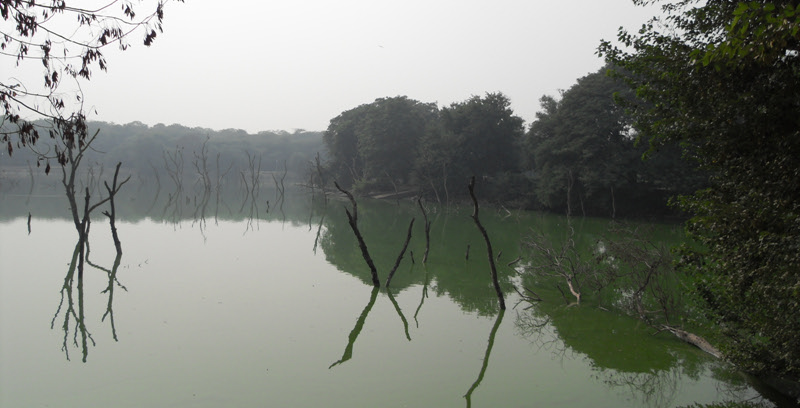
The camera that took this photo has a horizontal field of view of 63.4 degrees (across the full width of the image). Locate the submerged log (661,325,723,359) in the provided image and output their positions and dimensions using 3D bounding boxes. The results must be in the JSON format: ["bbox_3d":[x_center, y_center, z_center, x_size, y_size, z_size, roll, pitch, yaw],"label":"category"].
[{"bbox_3d":[4.802,2.212,10.662,0.220,0.210,1.900,2,3,-3],"label":"submerged log"}]

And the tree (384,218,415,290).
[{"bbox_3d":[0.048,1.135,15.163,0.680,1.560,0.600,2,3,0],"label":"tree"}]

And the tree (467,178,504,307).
[{"bbox_3d":[1.760,0.766,12.864,0.680,2.620,0.400,2,3,0],"label":"tree"}]

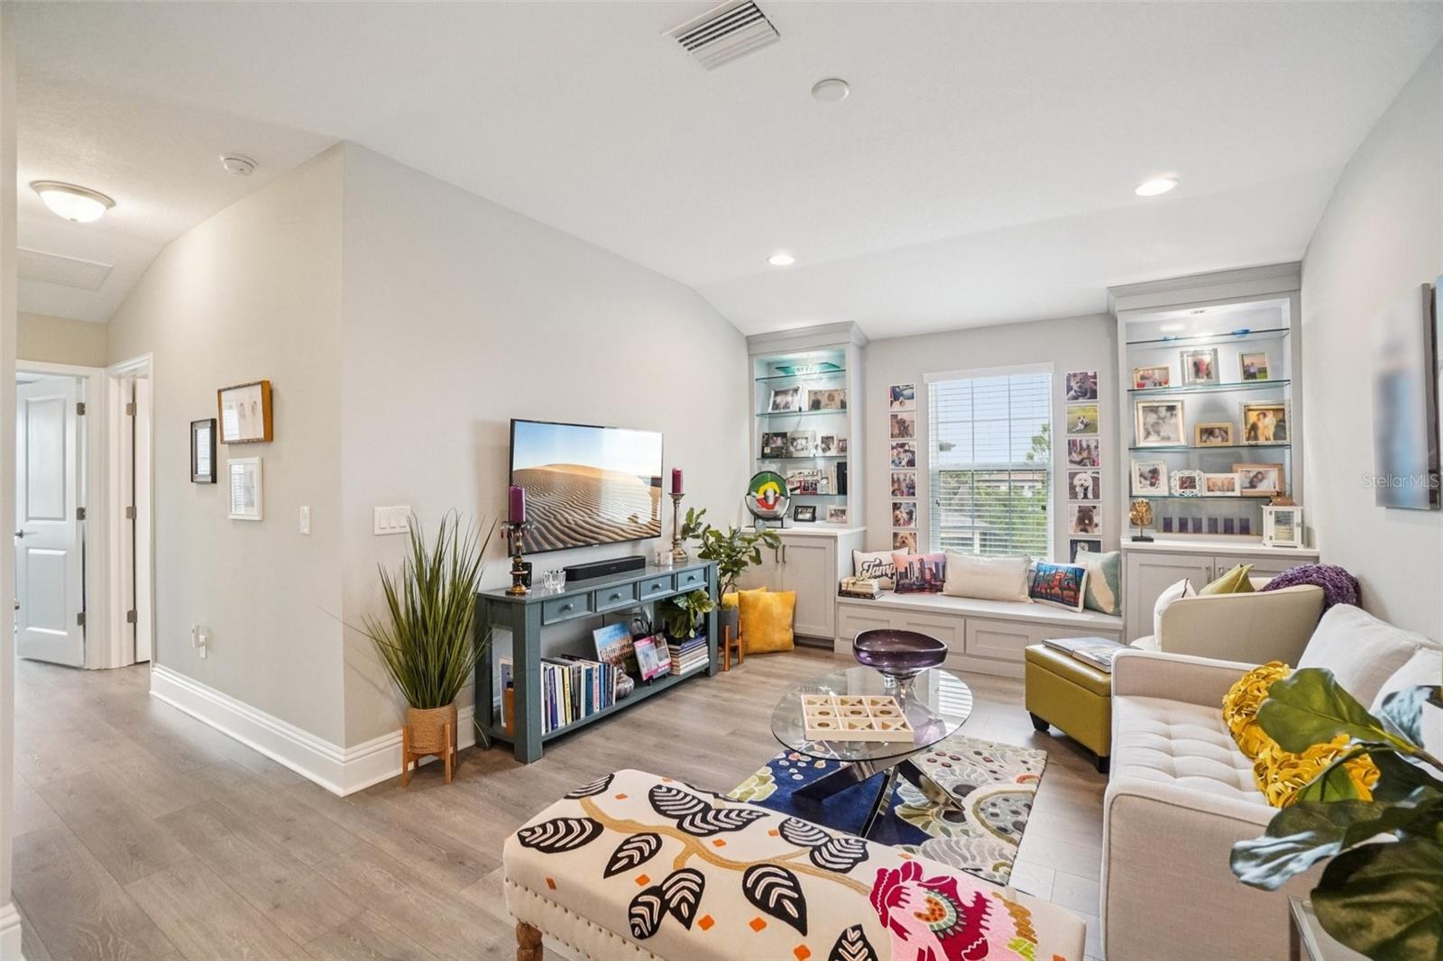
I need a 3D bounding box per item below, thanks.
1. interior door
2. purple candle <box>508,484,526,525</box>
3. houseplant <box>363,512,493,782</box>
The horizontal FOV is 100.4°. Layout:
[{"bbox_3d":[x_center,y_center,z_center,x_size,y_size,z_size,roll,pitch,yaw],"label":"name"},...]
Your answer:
[{"bbox_3d":[-4.910,0.295,4.390,0.813,2.030,0.036,0,0,20],"label":"interior door"},{"bbox_3d":[-1.023,0.121,3.013,0.076,0.190,0.076,0,0,32],"label":"purple candle"},{"bbox_3d":[-1.275,0.735,2.640,0.480,1.180,0.550,0,0,33],"label":"houseplant"}]

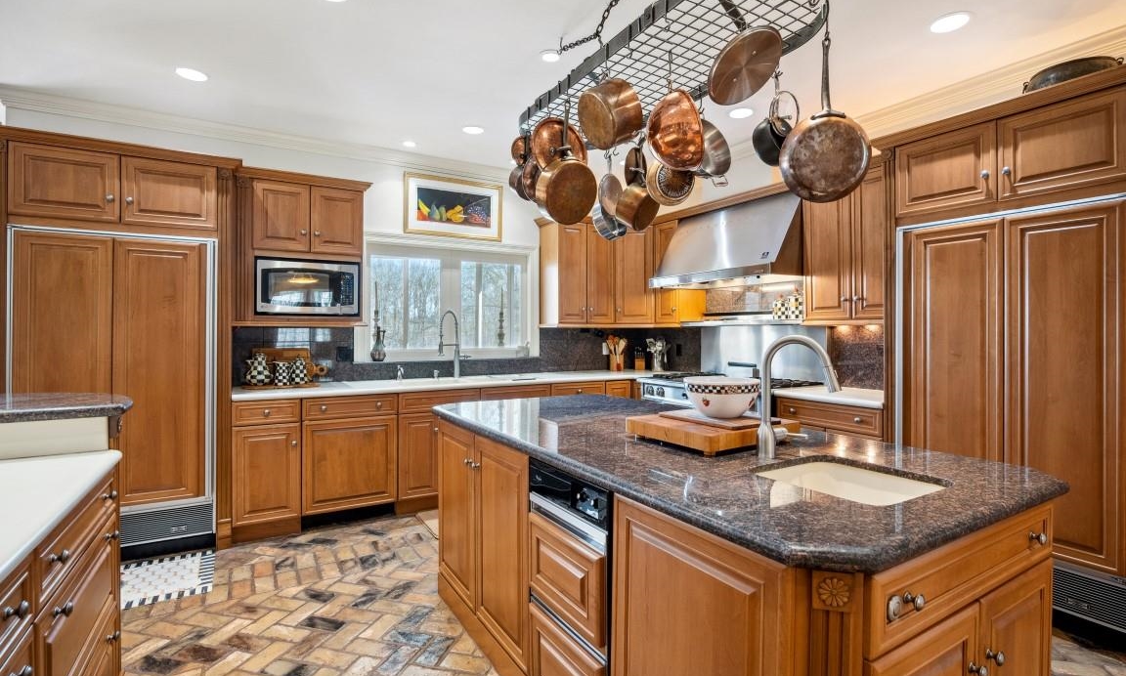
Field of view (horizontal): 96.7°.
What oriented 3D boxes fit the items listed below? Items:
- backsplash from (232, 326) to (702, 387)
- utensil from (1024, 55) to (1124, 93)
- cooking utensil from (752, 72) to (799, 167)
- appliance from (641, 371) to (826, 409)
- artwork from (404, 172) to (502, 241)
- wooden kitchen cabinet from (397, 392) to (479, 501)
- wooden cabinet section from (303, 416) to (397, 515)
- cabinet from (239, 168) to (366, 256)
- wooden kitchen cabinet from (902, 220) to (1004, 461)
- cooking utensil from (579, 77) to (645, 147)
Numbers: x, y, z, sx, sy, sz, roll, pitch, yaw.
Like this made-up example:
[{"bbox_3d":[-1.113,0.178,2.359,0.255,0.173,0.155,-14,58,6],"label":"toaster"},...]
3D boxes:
[{"bbox_3d":[-0.525,0.130,4.242,3.841,0.441,0.827,0,0,-30],"label":"backsplash"},{"bbox_3d":[2.265,-1.111,2.232,0.315,0.158,0.364,0,0,-30],"label":"utensil"},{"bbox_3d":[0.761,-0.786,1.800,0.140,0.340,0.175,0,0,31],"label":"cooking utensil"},{"bbox_3d":[1.252,0.807,3.847,0.740,0.930,1.200,0,0,-32],"label":"appliance"},{"bbox_3d":[-0.936,-1.144,4.410,0.888,0.522,0.039,0,0,-30],"label":"artwork"},{"bbox_3d":[-1.074,0.786,4.039,0.650,0.780,0.600,0,0,-32],"label":"wooden kitchen cabinet"},{"bbox_3d":[-1.582,0.860,3.646,0.602,0.620,0.540,0,0,-33],"label":"wooden cabinet section"},{"bbox_3d":[-1.863,-0.832,3.637,0.745,0.502,0.453,0,0,-30],"label":"cabinet"},{"bbox_3d":[2.112,0.187,2.577,0.570,1.460,0.420,0,0,-32],"label":"wooden kitchen cabinet"},{"bbox_3d":[0.170,-0.799,1.790,0.150,0.210,0.210,-35,19,-17],"label":"cooking utensil"}]

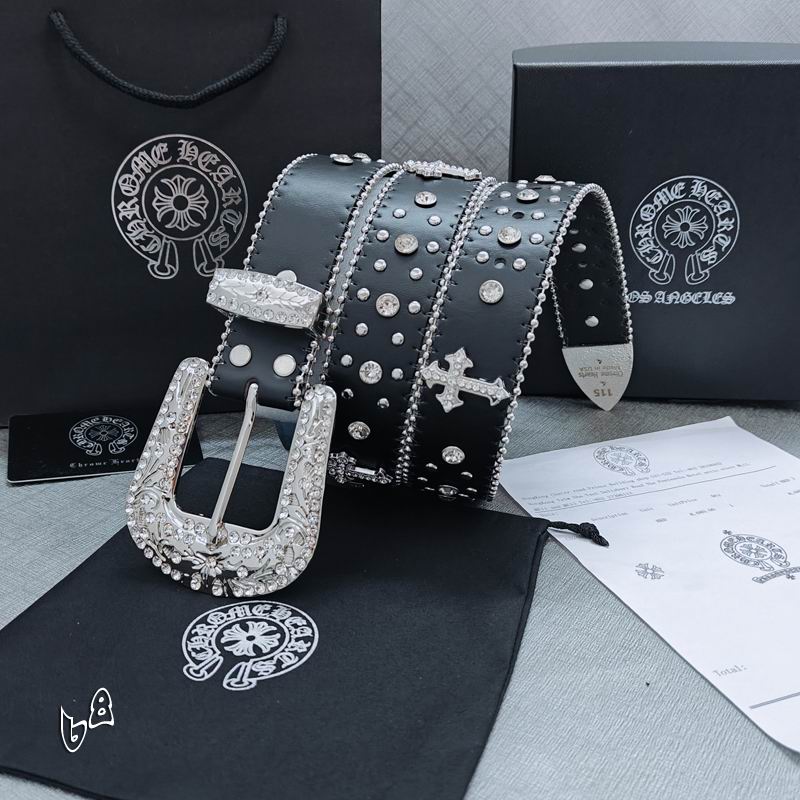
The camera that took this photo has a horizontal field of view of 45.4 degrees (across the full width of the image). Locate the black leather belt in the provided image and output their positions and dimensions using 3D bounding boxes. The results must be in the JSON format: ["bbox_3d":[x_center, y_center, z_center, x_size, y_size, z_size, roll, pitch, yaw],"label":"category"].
[{"bbox_3d":[0.005,-0.021,0.398,0.171,0.145,0.199,8,23,15],"label":"black leather belt"}]

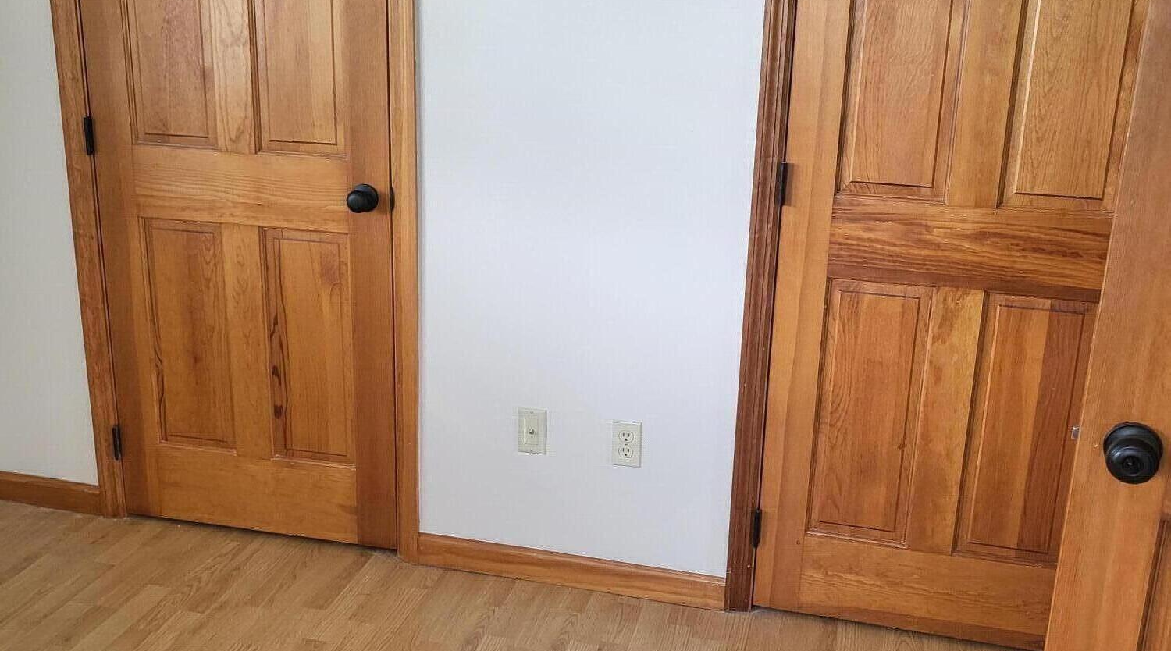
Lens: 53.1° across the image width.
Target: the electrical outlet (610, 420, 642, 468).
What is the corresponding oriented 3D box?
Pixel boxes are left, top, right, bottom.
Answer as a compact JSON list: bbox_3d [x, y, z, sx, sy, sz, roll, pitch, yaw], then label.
[{"bbox_3d":[0.096,0.279,2.736,0.070,0.114,0.007,6,18,13],"label":"electrical outlet"}]

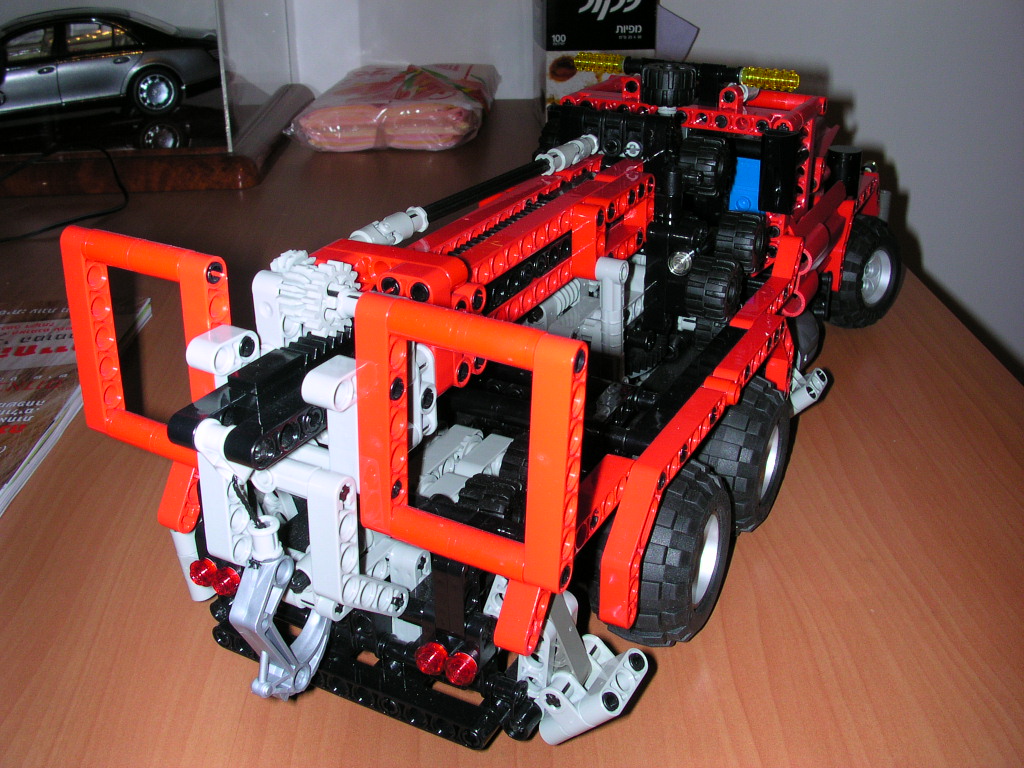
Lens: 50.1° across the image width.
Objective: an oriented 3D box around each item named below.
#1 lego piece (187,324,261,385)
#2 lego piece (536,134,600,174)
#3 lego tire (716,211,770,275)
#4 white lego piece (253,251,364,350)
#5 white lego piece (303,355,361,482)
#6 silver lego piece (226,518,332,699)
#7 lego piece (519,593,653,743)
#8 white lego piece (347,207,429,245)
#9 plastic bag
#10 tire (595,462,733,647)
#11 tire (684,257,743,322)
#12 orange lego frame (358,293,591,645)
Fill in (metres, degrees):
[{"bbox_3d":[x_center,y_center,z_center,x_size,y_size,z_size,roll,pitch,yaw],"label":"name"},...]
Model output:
[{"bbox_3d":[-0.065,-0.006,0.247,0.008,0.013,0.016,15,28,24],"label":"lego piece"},{"bbox_3d":[0.020,-0.082,0.393,0.009,0.009,0.040,13,27,24],"label":"lego piece"},{"bbox_3d":[0.082,-0.051,0.391,0.013,0.021,0.021,15,28,24],"label":"lego tire"},{"bbox_3d":[-0.046,-0.017,0.257,0.023,0.021,0.022,13,27,24],"label":"white lego piece"},{"bbox_3d":[-0.037,0.009,0.238,0.008,0.032,0.016,13,27,24],"label":"white lego piece"},{"bbox_3d":[-0.055,0.053,0.263,0.009,0.052,0.030,15,28,24],"label":"silver lego piece"},{"bbox_3d":[0.017,0.067,0.264,0.026,0.037,0.029,15,28,24],"label":"lego piece"},{"bbox_3d":[-0.034,-0.043,0.301,0.009,0.009,0.033,13,27,24],"label":"white lego piece"},{"bbox_3d":[-0.097,-0.255,1.000,0.165,0.045,0.160,1,24,0],"label":"plastic bag"},{"bbox_3d":[0.047,0.051,0.330,0.027,0.056,0.056,13,27,24],"label":"tire"},{"bbox_3d":[0.068,-0.032,0.370,0.013,0.021,0.021,15,28,24],"label":"tire"},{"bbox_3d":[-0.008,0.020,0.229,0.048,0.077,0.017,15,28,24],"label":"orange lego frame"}]

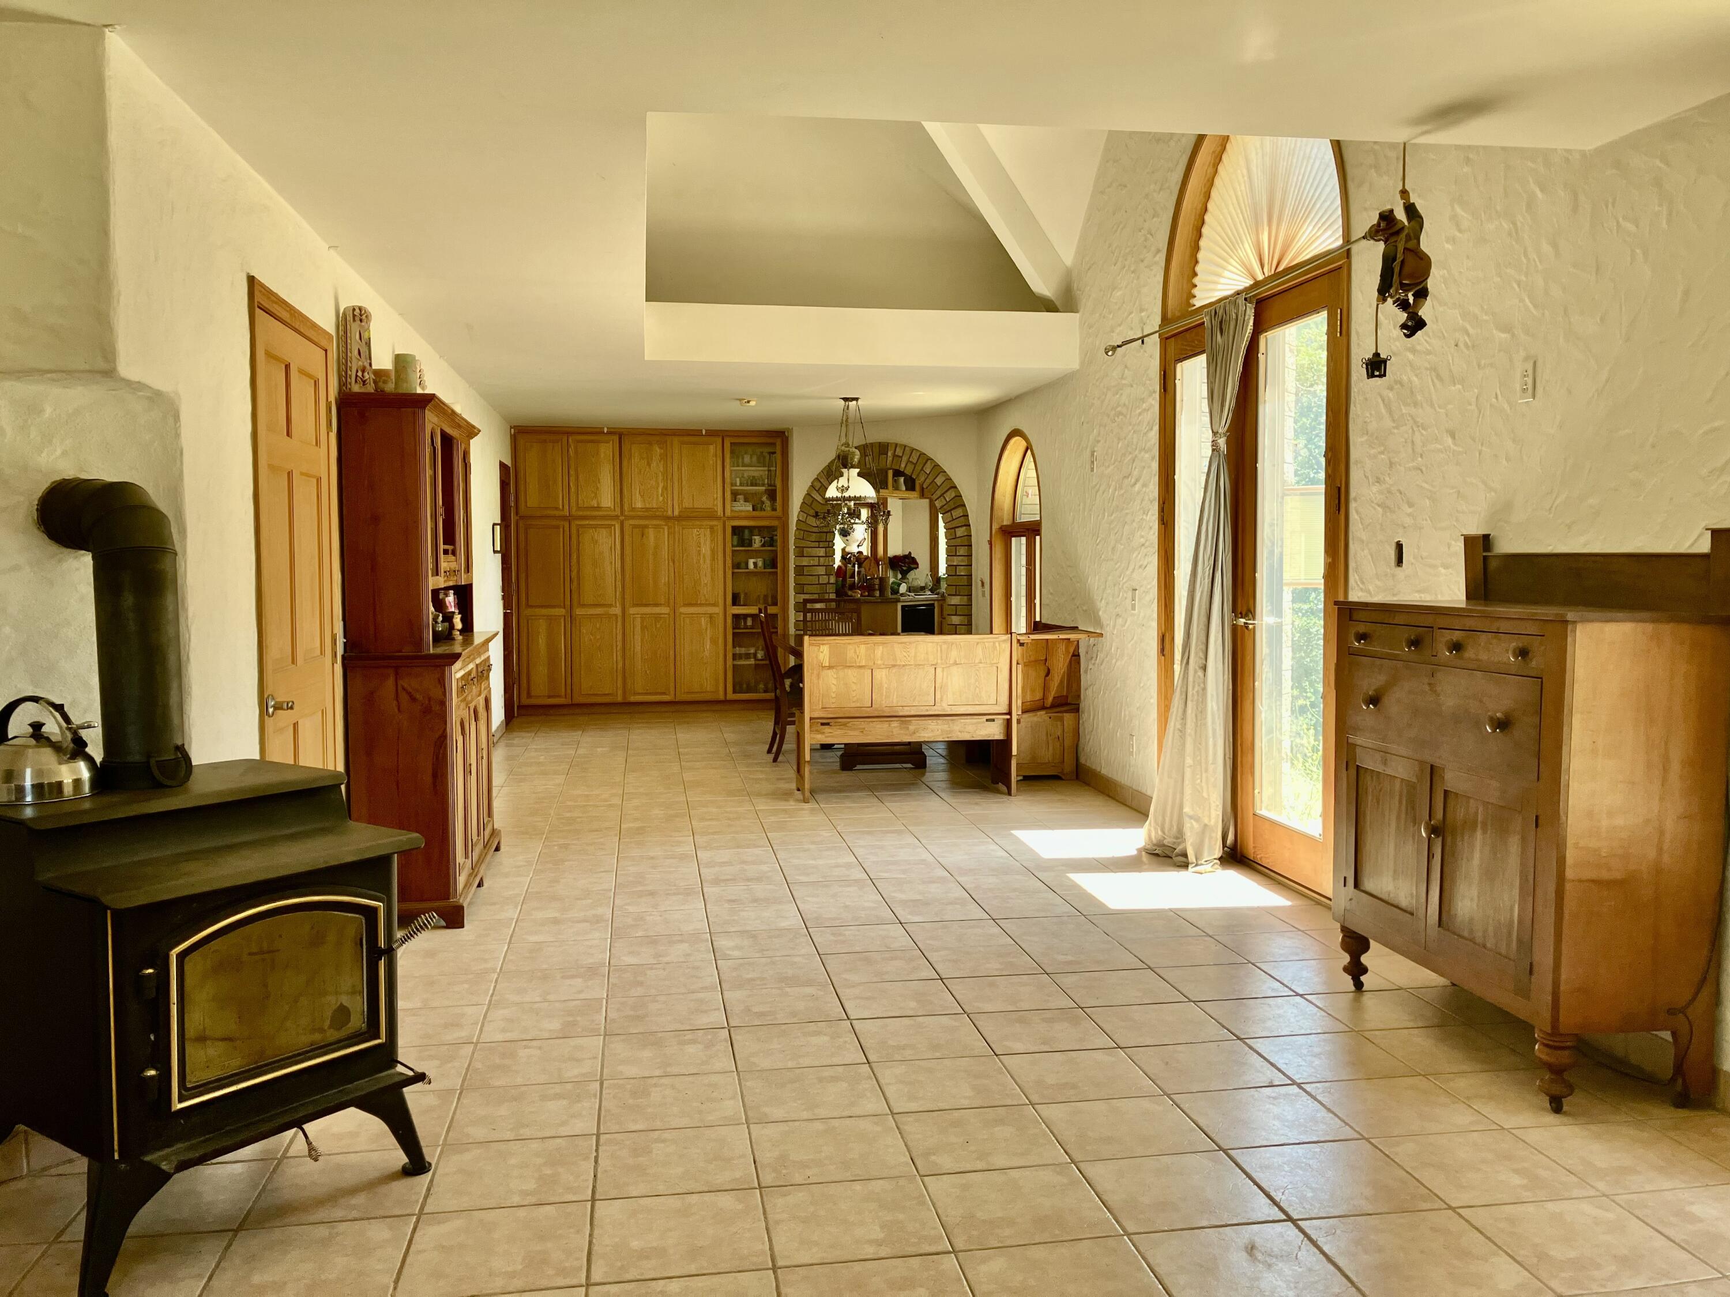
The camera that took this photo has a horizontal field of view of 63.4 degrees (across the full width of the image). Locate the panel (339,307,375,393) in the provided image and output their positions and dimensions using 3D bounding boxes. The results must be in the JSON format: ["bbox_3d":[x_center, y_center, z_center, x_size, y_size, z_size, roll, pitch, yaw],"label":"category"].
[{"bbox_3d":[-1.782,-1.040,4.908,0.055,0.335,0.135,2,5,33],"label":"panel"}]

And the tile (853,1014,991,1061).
[{"bbox_3d":[0.148,1.046,3.743,0.320,0.010,0.320,-1,4,-9],"label":"tile"}]

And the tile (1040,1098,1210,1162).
[{"bbox_3d":[0.613,1.141,3.319,0.343,0.010,0.335,-1,4,-9],"label":"tile"}]

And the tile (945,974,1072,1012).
[{"bbox_3d":[0.430,1.034,4.169,0.332,0.014,0.324,-1,4,-9],"label":"tile"}]

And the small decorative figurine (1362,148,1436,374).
[{"bbox_3d":[1.409,-1.019,3.703,0.140,0.610,0.160,-3,5,-33],"label":"small decorative figurine"}]

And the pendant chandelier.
[{"bbox_3d":[-0.051,-1.185,9.202,0.433,0.916,0.433,-1,4,-9],"label":"pendant chandelier"}]

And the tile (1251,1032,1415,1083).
[{"bbox_3d":[1.204,1.065,3.628,0.332,0.014,0.324,-1,4,-9],"label":"tile"}]

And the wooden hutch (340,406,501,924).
[{"bbox_3d":[-1.695,0.015,5.465,0.400,1.848,1.392,-1,4,-9],"label":"wooden hutch"}]

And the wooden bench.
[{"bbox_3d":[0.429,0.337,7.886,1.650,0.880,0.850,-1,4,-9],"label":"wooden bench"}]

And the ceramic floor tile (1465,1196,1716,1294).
[{"bbox_3d":[1.375,1.142,2.679,0.332,0.011,0.326,-1,4,-9],"label":"ceramic floor tile"}]

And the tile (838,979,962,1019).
[{"bbox_3d":[0.096,1.025,4.066,0.320,0.010,0.320,-1,4,-9],"label":"tile"}]

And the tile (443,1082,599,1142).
[{"bbox_3d":[-0.797,1.099,3.302,0.332,0.014,0.324,-1,4,-9],"label":"tile"}]

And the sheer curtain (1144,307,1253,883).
[{"bbox_3d":[1.453,-0.273,5.999,0.260,2.370,0.560,-1,4,-9],"label":"sheer curtain"}]

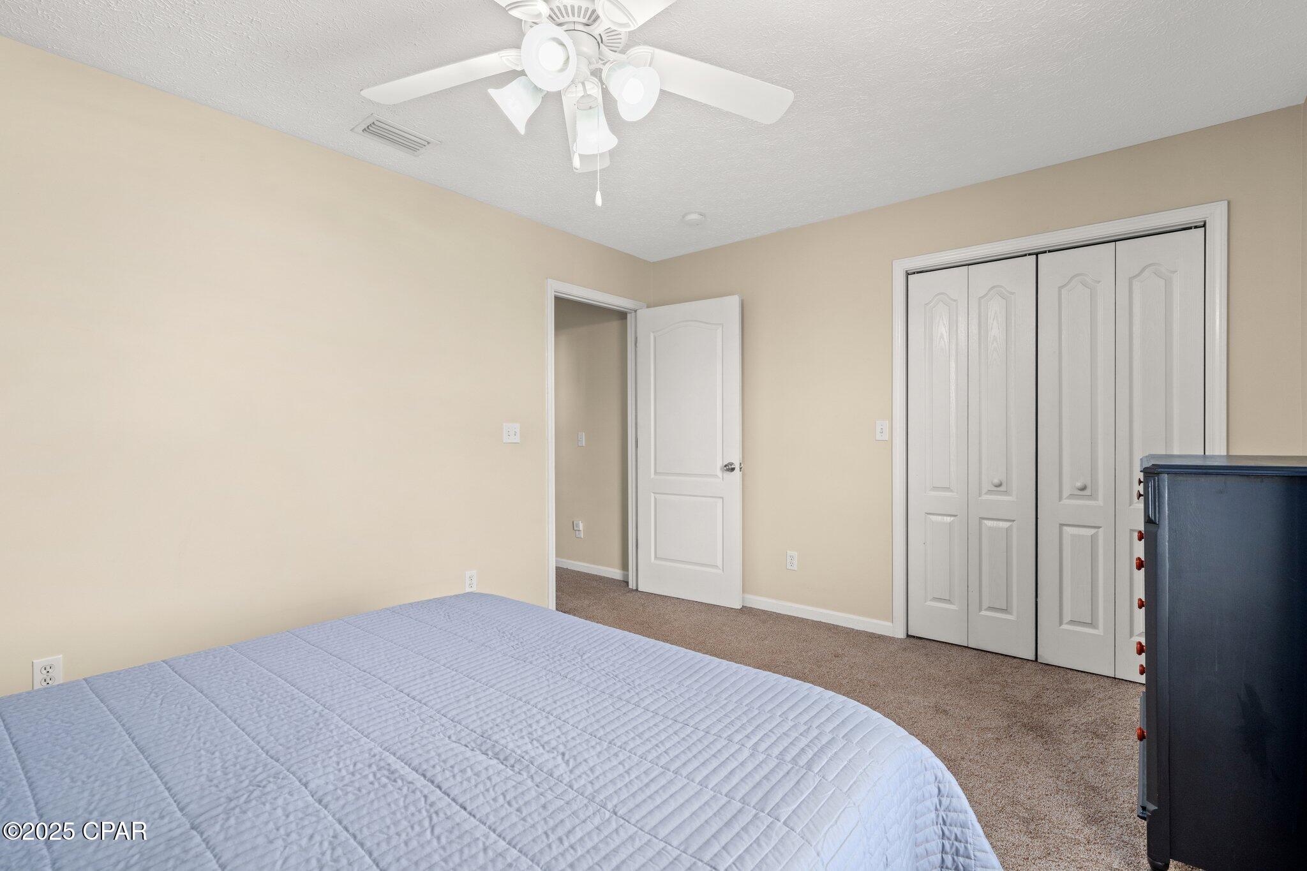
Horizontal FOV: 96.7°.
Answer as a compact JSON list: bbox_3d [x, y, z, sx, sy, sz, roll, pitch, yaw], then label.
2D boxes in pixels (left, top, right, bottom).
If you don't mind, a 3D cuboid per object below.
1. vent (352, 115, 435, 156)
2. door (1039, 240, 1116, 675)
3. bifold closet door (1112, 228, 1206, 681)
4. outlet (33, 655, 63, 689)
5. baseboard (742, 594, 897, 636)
[{"bbox_3d":[-1.089,-1.259,2.466,0.200,0.015,0.298,0,1,39],"label":"vent"},{"bbox_3d":[2.026,0.118,2.785,0.296,2.009,0.036,0,1,39],"label":"door"},{"bbox_3d":[2.257,0.119,2.599,0.295,2.009,0.036,0,1,39],"label":"bifold closet door"},{"bbox_3d":[-1.979,0.786,1.899,0.008,0.114,0.070,0,1,39],"label":"outlet"},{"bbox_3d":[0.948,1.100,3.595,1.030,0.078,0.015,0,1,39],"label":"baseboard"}]

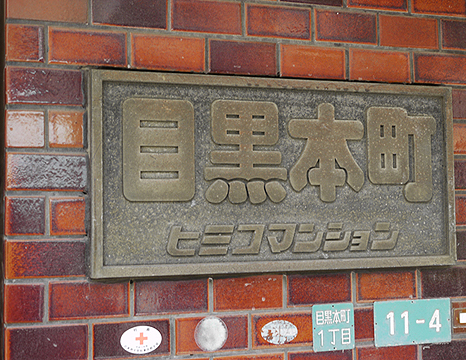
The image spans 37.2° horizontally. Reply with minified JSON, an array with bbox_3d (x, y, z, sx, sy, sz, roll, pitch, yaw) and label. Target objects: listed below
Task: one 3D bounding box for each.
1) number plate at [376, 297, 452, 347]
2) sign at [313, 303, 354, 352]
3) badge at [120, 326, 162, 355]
[{"bbox_3d":[0.248,0.195,0.947,0.120,0.060,0.007,0,-4,-18],"label":"number plate"},{"bbox_3d":[0.134,0.193,0.909,0.059,0.060,0.007,0,-4,-18],"label":"sign"},{"bbox_3d":[-0.110,0.192,0.831,0.051,0.034,0.004,0,-4,-18],"label":"badge"}]

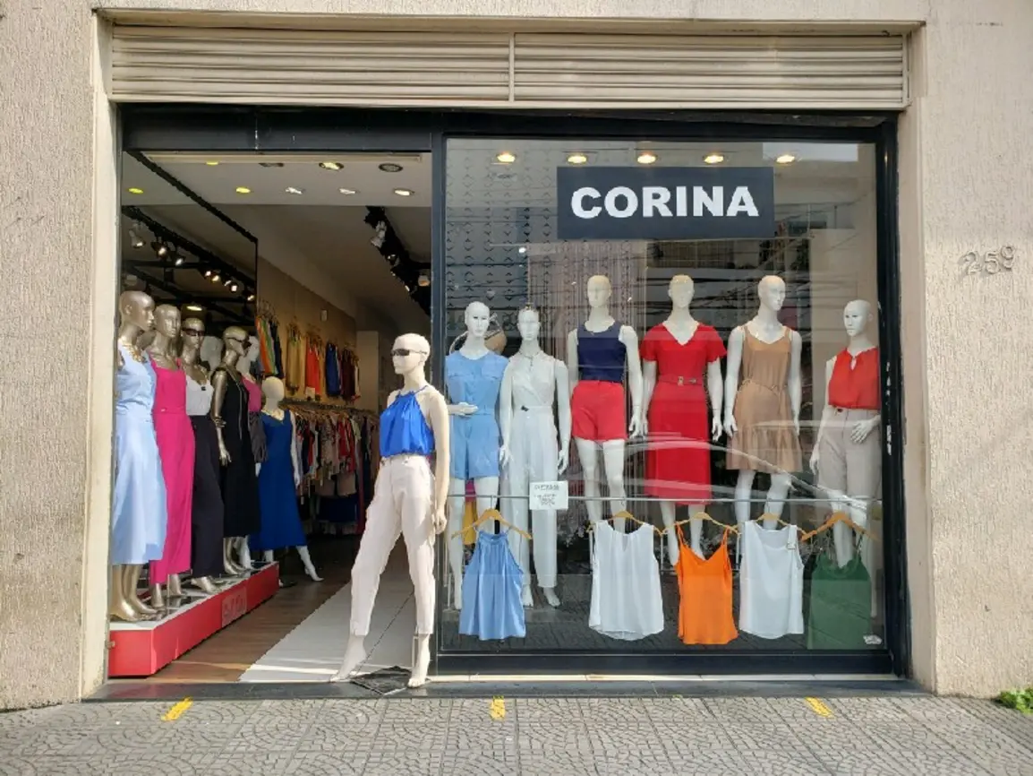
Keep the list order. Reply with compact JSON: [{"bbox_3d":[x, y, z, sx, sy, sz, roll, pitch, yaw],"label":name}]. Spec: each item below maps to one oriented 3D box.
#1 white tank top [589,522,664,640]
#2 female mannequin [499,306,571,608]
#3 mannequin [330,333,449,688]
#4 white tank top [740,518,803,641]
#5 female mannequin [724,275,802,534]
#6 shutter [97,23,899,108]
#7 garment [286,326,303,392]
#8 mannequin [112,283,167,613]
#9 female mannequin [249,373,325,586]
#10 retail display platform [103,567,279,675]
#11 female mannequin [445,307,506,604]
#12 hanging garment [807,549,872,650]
[{"bbox_3d":[0.603,1.052,4.233,0.410,0.650,0.080,0,-3,3],"label":"white tank top"},{"bbox_3d":[0.118,0.397,4.716,0.430,1.790,0.310,0,-3,-4],"label":"female mannequin"},{"bbox_3d":[-0.606,0.604,3.972,0.530,1.785,0.420,-2,-3,37],"label":"mannequin"},{"bbox_3d":[1.389,1.043,4.233,0.370,0.650,0.080,0,-3,2],"label":"white tank top"},{"bbox_3d":[1.537,0.189,4.817,0.460,1.800,0.340,0,-3,0],"label":"female mannequin"},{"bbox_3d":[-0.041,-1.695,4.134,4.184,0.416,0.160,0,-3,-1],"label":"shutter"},{"bbox_3d":[-2.200,-0.279,7.675,0.120,0.655,0.380,0,-3,4],"label":"garment"},{"bbox_3d":[-2.153,0.372,4.387,0.330,1.800,0.400,-1,-3,27],"label":"mannequin"},{"bbox_3d":[-1.982,0.787,6.649,0.540,1.770,0.440,2,-4,-36],"label":"female mannequin"},{"bbox_3d":[-2.170,1.466,5.193,0.475,0.240,2.100,0,-3,0],"label":"retail display platform"},{"bbox_3d":[-0.243,0.385,4.606,0.430,1.796,0.310,0,-3,9],"label":"female mannequin"},{"bbox_3d":[1.738,1.138,4.181,0.359,0.586,0.090,0,-3,-1],"label":"hanging garment"}]

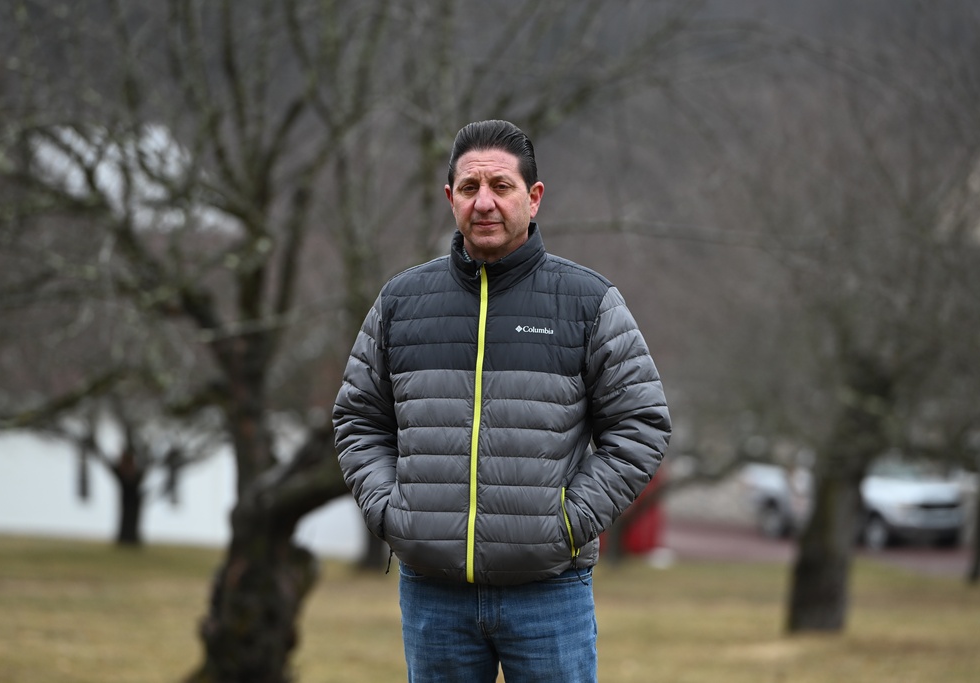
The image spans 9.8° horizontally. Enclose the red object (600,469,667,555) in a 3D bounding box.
[{"bbox_3d":[2.150,2.830,97.000,1.800,1.550,1.700,0,-2,0],"label":"red object"}]

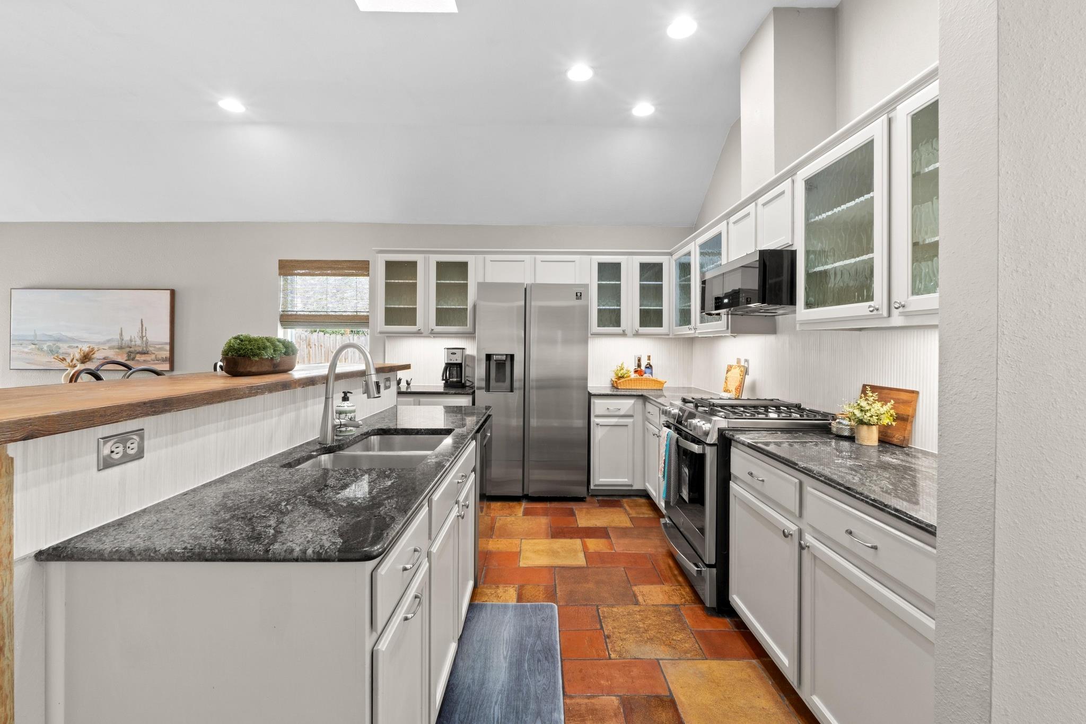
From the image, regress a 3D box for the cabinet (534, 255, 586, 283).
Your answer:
[{"bbox_3d":[0.157,-0.833,4.331,0.464,0.295,0.304,0,2,-1],"label":"cabinet"}]

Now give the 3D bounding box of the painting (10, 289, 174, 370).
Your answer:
[{"bbox_3d":[-4.290,-0.306,4.314,1.493,0.758,0.045,0,2,-1],"label":"painting"}]

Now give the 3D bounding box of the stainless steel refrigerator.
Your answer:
[{"bbox_3d":[-0.090,0.255,4.045,0.905,1.789,0.713,0,2,-1],"label":"stainless steel refrigerator"}]

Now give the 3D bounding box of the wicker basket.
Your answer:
[{"bbox_3d":[0.901,0.200,4.282,0.477,0.116,0.236,0,2,-1],"label":"wicker basket"}]

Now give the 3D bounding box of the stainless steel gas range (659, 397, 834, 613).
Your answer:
[{"bbox_3d":[1.131,0.730,2.551,0.734,0.956,0.764,0,2,0],"label":"stainless steel gas range"}]

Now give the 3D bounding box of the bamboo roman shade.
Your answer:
[{"bbox_3d":[-2.109,-0.652,4.372,0.862,0.667,0.060,0,2,-1],"label":"bamboo roman shade"}]

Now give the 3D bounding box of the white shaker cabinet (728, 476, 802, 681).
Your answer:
[{"bbox_3d":[1.201,0.851,1.851,0.636,0.556,0.544,0,2,0],"label":"white shaker cabinet"}]

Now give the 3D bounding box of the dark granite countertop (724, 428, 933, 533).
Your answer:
[{"bbox_3d":[1.209,0.372,1.597,0.639,0.030,1.180,0,2,-1],"label":"dark granite countertop"}]

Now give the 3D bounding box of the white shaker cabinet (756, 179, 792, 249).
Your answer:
[{"bbox_3d":[1.351,-0.721,2.319,0.333,0.335,0.350,0,2,-1],"label":"white shaker cabinet"}]

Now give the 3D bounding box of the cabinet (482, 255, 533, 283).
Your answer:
[{"bbox_3d":[-0.320,-0.813,4.220,0.452,0.300,0.336,0,2,-1],"label":"cabinet"}]

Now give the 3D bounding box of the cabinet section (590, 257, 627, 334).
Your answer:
[{"bbox_3d":[0.598,-0.603,4.251,0.331,0.699,0.330,0,1,0],"label":"cabinet section"}]

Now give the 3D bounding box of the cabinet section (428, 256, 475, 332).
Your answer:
[{"bbox_3d":[-0.819,-0.609,4.239,0.419,0.704,0.330,0,1,0],"label":"cabinet section"}]

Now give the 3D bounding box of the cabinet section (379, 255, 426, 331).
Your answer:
[{"bbox_3d":[-1.276,-0.614,4.235,0.411,0.708,0.330,0,1,0],"label":"cabinet section"}]

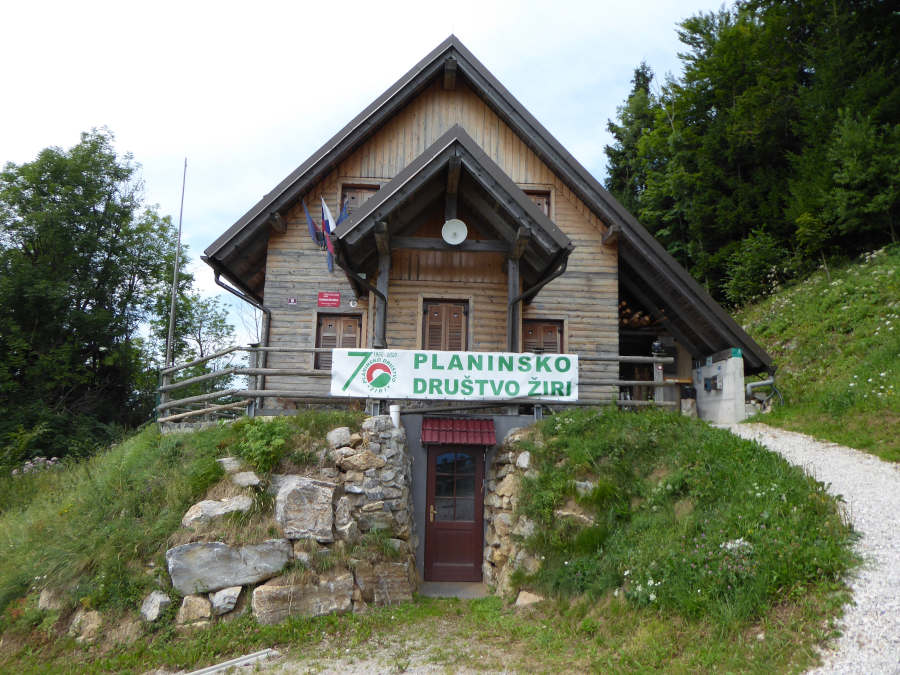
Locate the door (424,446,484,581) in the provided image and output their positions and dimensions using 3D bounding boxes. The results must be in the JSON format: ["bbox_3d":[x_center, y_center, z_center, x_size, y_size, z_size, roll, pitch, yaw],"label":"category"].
[{"bbox_3d":[0.082,2.644,9.448,0.887,2.002,0.080,2,-8,-2],"label":"door"}]

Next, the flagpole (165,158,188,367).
[{"bbox_3d":[-5.017,-1.056,11.414,0.100,4.680,0.100,2,-8,-2],"label":"flagpole"}]

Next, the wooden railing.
[{"bbox_3d":[-1.006,0.995,11.141,9.310,1.220,2.420,2,-9,-2],"label":"wooden railing"}]

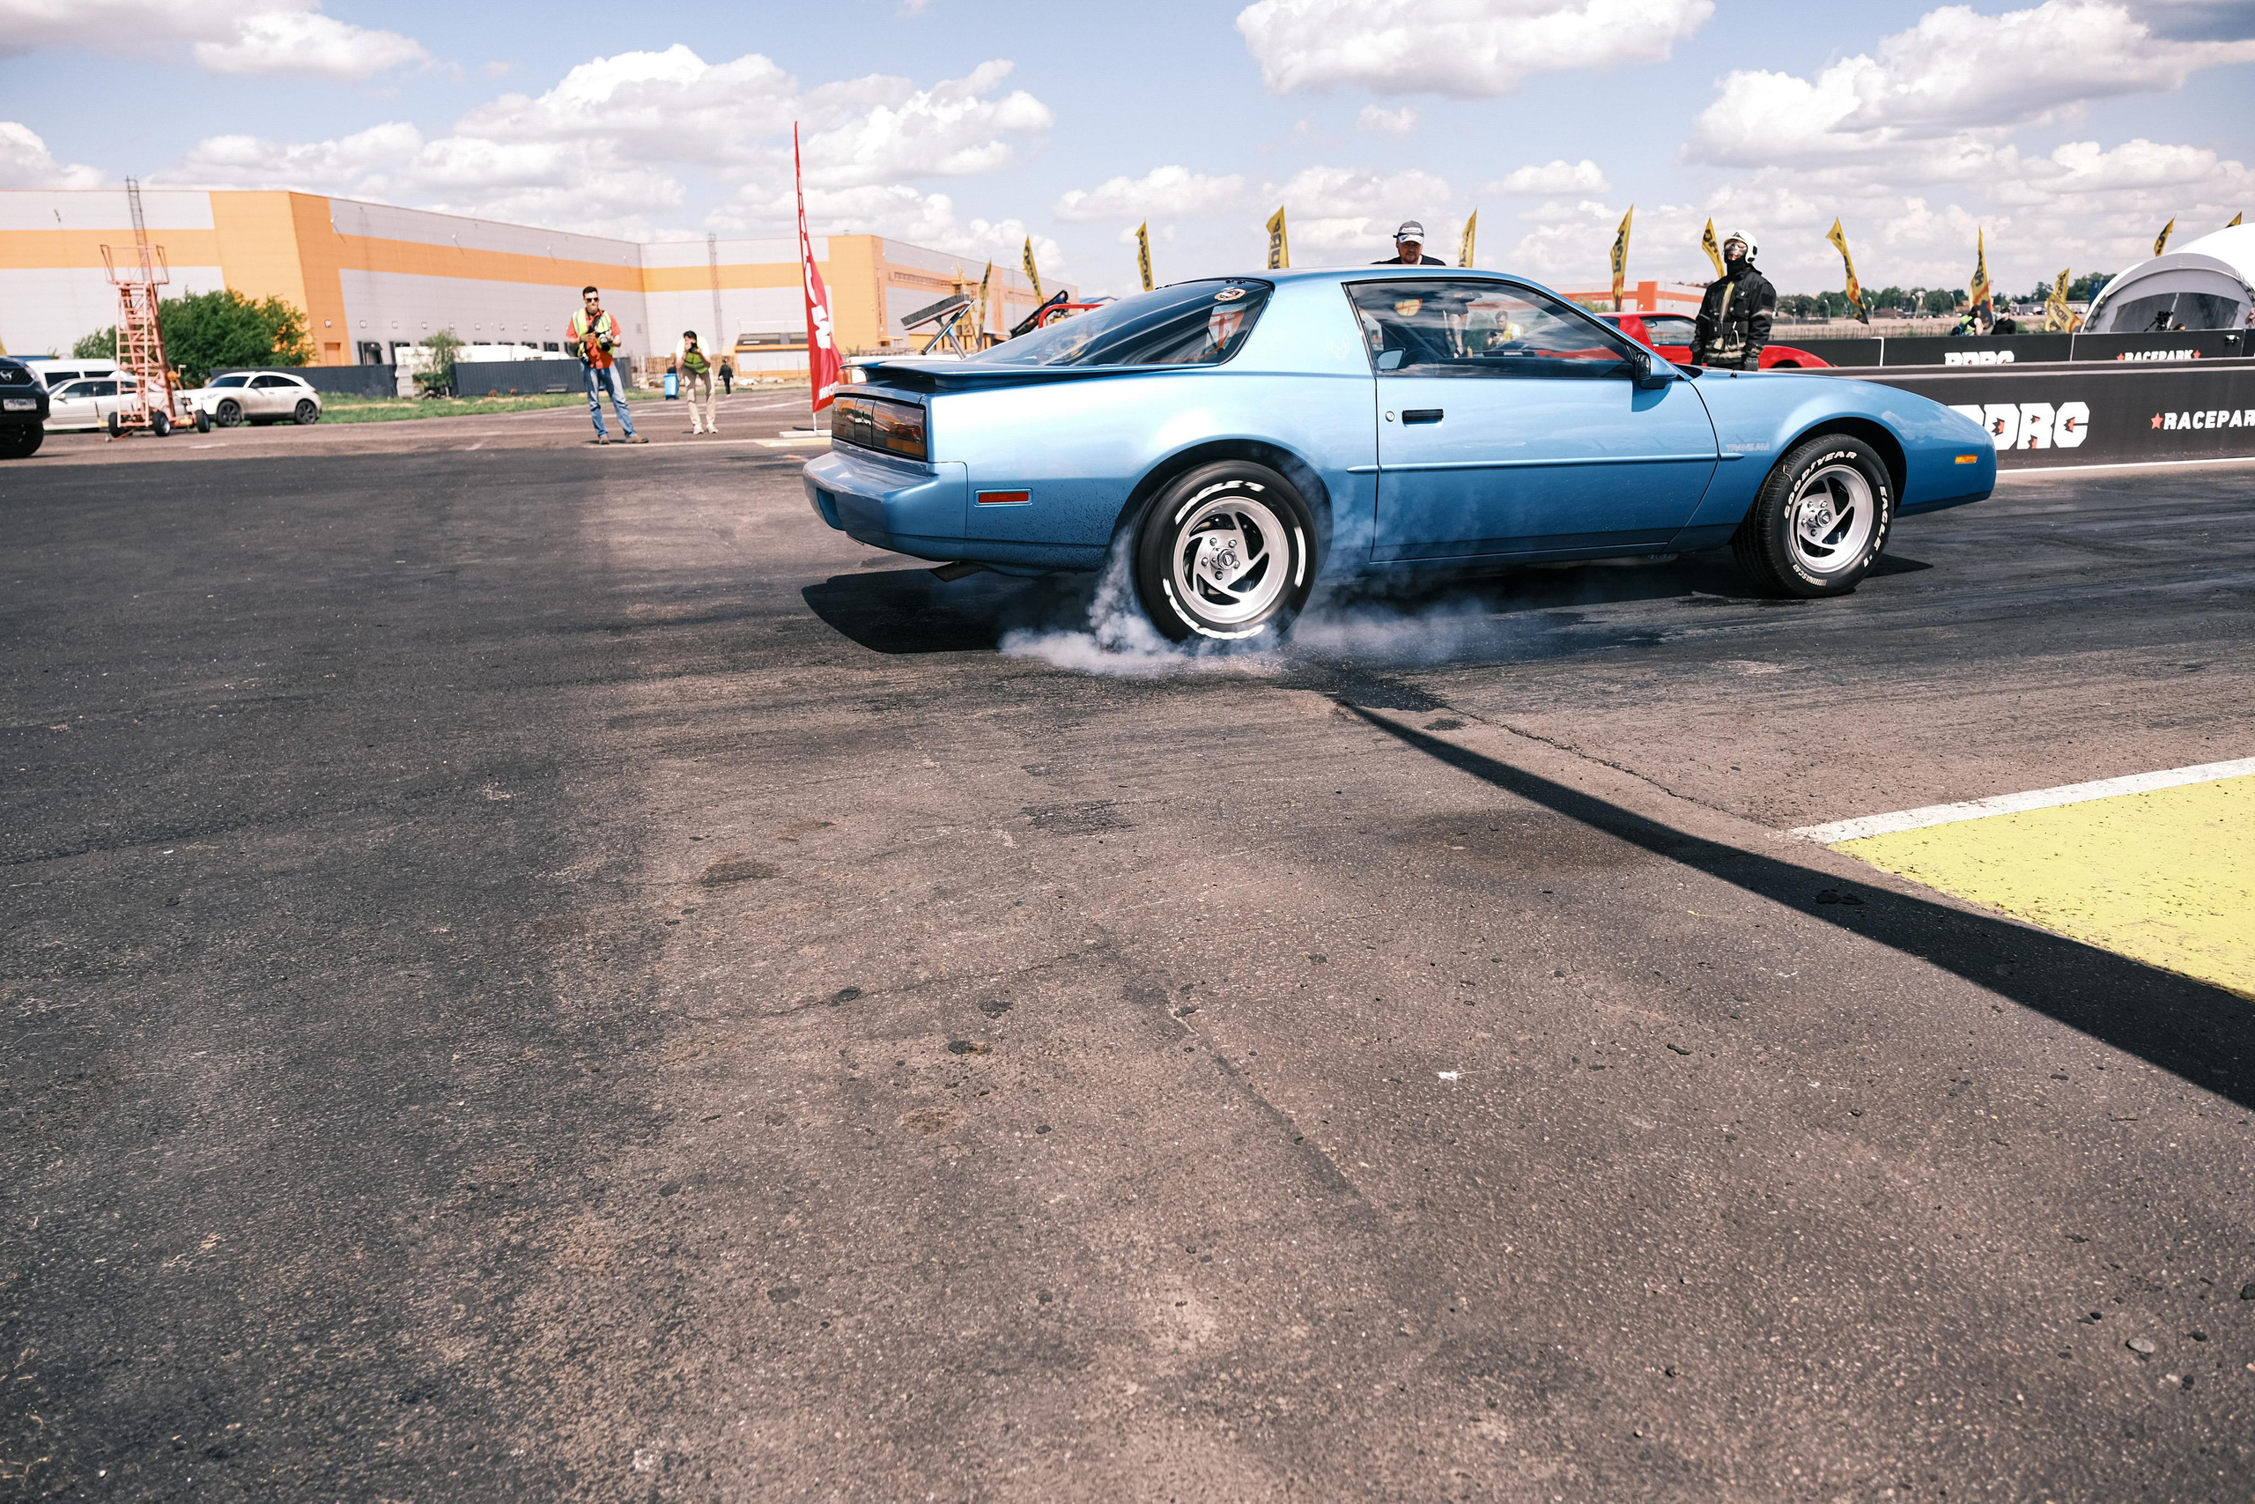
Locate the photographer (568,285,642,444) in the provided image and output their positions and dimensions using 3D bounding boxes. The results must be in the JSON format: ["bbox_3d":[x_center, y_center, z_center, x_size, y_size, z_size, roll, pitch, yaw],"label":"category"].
[{"bbox_3d":[-6.258,-4.645,18.115,0.720,1.830,0.500,-6,16,-17],"label":"photographer"}]

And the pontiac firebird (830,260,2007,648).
[{"bbox_3d":[1.182,-1.319,6.319,5.000,1.280,1.860,-6,16,-16],"label":"pontiac firebird"}]

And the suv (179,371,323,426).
[{"bbox_3d":[-28.619,-11.462,48.921,1.930,1.680,4.860,4,16,19],"label":"suv"}]

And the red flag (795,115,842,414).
[{"bbox_3d":[-3.973,-6.250,19.373,0.550,3.600,0.200,-4,15,-10],"label":"red flag"}]

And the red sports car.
[{"bbox_3d":[6.450,-4.790,18.780,4.900,1.270,1.840,-7,16,-19],"label":"red sports car"}]

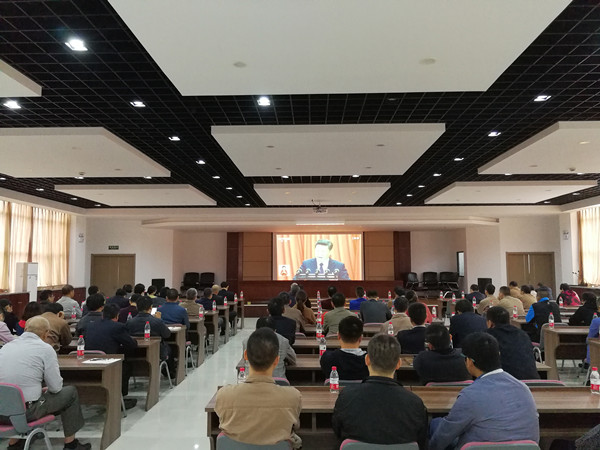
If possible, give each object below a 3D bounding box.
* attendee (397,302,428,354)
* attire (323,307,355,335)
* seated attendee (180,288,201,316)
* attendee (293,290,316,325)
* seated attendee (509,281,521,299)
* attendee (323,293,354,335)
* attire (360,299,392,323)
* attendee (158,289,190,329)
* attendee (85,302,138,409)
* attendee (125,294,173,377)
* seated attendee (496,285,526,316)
[{"bbox_3d":[1.267,1.437,4.936,0.500,1.240,0.860,0,-5,2],"label":"attendee"},{"bbox_3d":[0.504,1.328,5.873,0.480,0.630,0.420,0,-5,2],"label":"attire"},{"bbox_3d":[-1.891,1.746,8.319,0.480,1.250,0.840,-1,-5,8],"label":"seated attendee"},{"bbox_3d":[0.058,1.591,6.911,0.470,1.260,0.760,0,-5,2],"label":"attendee"},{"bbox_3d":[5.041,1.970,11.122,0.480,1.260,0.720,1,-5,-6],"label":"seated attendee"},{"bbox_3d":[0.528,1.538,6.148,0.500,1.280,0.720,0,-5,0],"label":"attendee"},{"bbox_3d":[1.147,1.420,6.950,0.490,0.630,0.420,0,-5,2],"label":"attire"},{"bbox_3d":[-1.837,1.598,6.973,0.510,1.270,0.780,-1,-5,5],"label":"attendee"},{"bbox_3d":[-2.041,1.458,5.035,0.520,1.245,0.880,-1,-5,12],"label":"attendee"},{"bbox_3d":[-1.947,1.558,6.148,0.510,1.240,0.900,-1,-5,10],"label":"attendee"},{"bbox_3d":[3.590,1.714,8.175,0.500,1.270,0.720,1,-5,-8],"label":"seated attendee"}]

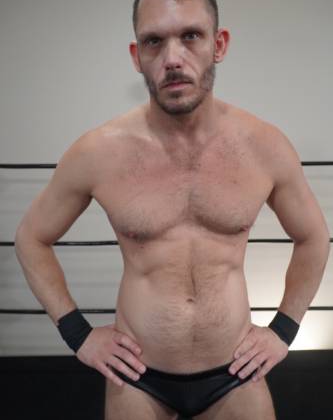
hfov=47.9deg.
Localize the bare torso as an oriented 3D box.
[{"bbox_3d":[0.037,0.065,0.851,0.385,0.570,0.240,-2,20,-6],"label":"bare torso"}]

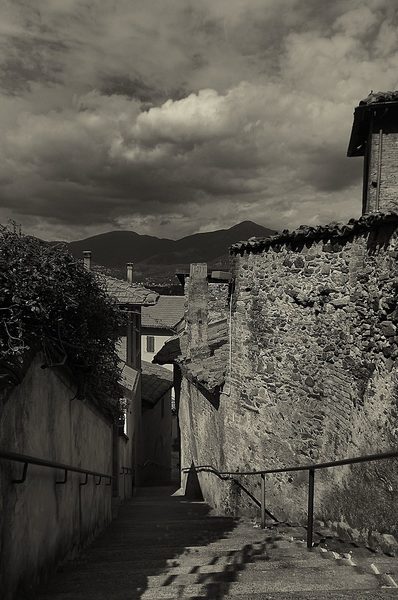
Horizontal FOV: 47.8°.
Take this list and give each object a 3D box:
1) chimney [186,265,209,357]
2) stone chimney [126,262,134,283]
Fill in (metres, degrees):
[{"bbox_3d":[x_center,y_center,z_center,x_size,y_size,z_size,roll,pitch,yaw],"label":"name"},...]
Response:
[{"bbox_3d":[-0.042,0.369,14.400,0.650,3.100,0.620,0,3,-5],"label":"chimney"},{"bbox_3d":[-2.584,-1.029,17.000,0.290,0.780,0.290,0,3,-5],"label":"stone chimney"}]

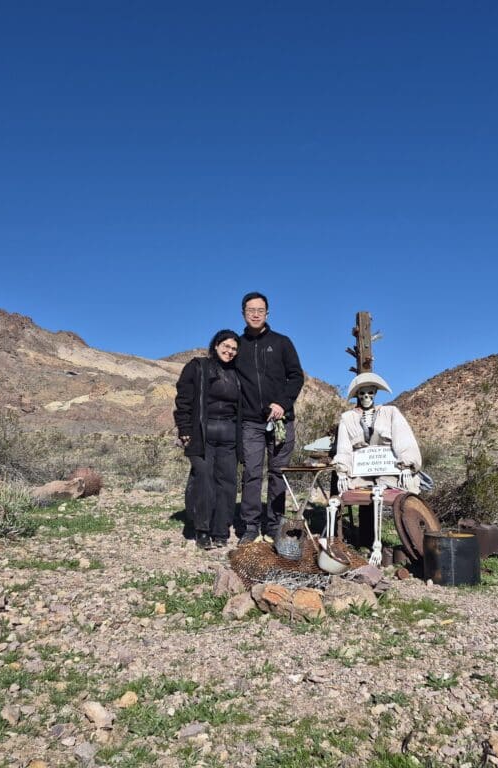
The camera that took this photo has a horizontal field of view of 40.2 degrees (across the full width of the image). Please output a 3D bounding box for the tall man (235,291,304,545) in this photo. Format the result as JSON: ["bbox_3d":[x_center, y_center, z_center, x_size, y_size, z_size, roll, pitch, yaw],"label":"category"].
[{"bbox_3d":[0.136,0.244,4.750,0.520,1.780,0.350,-1,-4,7],"label":"tall man"}]

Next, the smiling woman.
[{"bbox_3d":[-0.277,0.379,4.650,0.500,1.530,0.360,0,-4,-9],"label":"smiling woman"}]

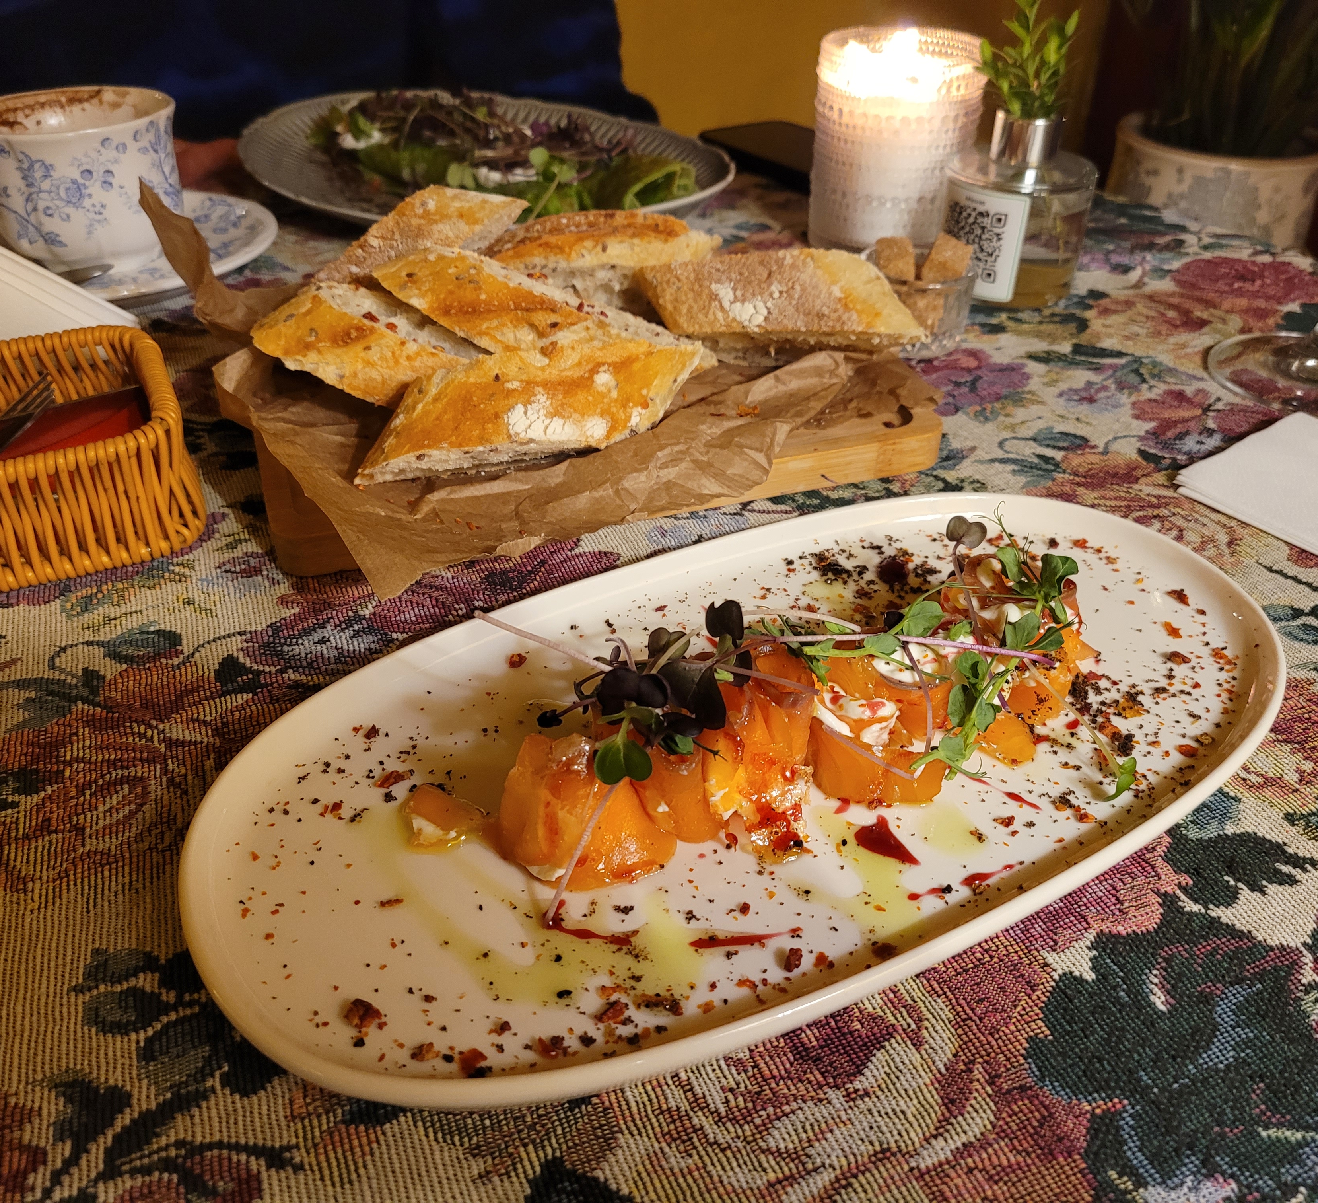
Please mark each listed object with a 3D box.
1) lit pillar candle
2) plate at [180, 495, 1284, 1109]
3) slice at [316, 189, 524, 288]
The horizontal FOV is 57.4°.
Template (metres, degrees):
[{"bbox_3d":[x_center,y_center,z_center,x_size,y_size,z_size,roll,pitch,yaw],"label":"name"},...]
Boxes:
[{"bbox_3d":[0.119,-0.234,0.615,0.080,0.096,0.080,1,35,0],"label":"lit pillar candle"},{"bbox_3d":[0.032,0.031,0.306,0.291,0.021,0.152,-18,40,-25],"label":"plate"},{"bbox_3d":[-0.096,-0.140,0.488,0.100,0.047,0.052,-11,37,-16],"label":"slice"}]

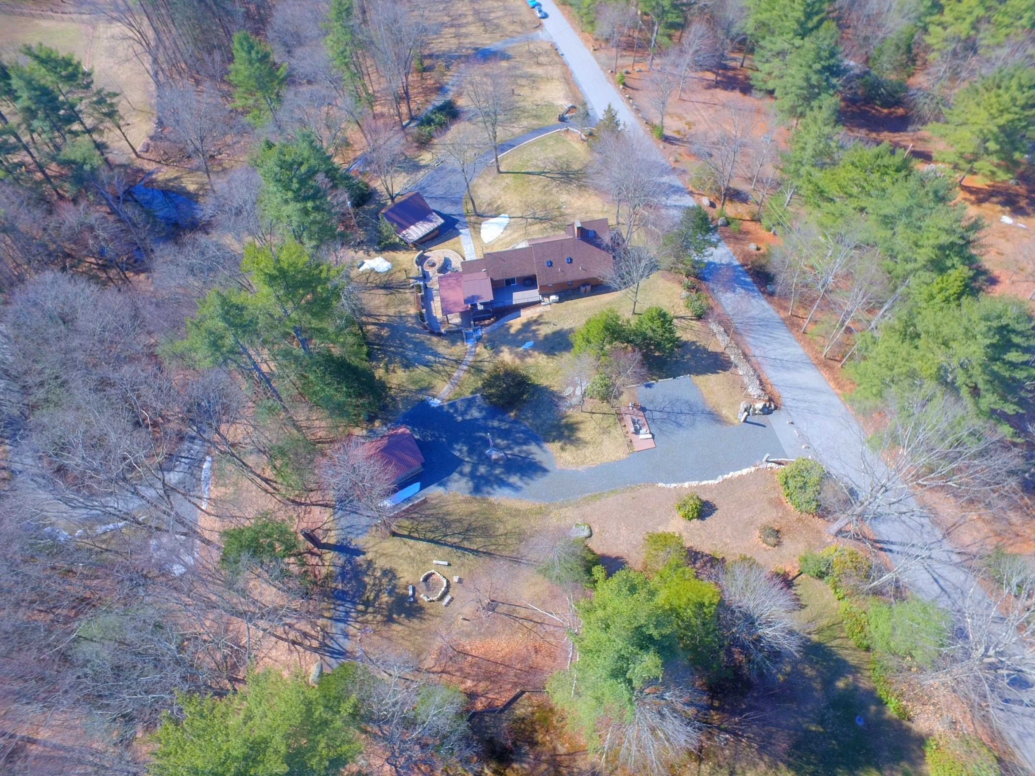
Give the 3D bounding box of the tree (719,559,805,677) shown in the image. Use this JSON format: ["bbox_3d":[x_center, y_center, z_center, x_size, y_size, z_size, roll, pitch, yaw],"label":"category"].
[{"bbox_3d":[20.100,19.100,49.500,7.600,7.000,7.600,-5,53,0],"label":"tree"}]

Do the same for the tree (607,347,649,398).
[{"bbox_3d":[13.337,-1.357,73.192,5.300,8.200,5.300,-8,56,0],"label":"tree"}]

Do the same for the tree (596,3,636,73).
[{"bbox_3d":[18.525,-64.025,109.872,7.200,12.000,7.200,-6,55,0],"label":"tree"}]

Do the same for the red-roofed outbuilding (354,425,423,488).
[{"bbox_3d":[-14.078,7.848,66.985,5.800,4.600,5.600,-27,58,-14],"label":"red-roofed outbuilding"}]

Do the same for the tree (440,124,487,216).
[{"bbox_3d":[-7.896,-32.395,91.415,7.600,15.500,7.600,-8,56,0],"label":"tree"}]

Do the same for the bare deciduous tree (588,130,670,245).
[{"bbox_3d":[15.488,-26.009,80.792,9.800,17.000,9.800,-6,55,0],"label":"bare deciduous tree"}]

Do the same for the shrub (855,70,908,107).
[{"bbox_3d":[63.822,-52.282,104.853,8.000,4.800,8.000,-8,56,0],"label":"shrub"}]

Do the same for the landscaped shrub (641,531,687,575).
[{"bbox_3d":[13.800,15.600,56.300,3.900,3.200,3.900,-5,53,0],"label":"landscaped shrub"}]

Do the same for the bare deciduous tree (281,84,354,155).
[{"bbox_3d":[-37.100,-49.600,112.800,13.000,13.000,13.000,-5,53,0],"label":"bare deciduous tree"}]

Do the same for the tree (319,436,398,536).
[{"bbox_3d":[-13.995,10.886,57.032,7.000,17.500,7.000,-6,55,0],"label":"tree"}]

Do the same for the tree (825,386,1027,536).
[{"bbox_3d":[32.200,7.600,52.300,13.500,16.000,13.500,-5,53,0],"label":"tree"}]

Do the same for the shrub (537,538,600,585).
[{"bbox_3d":[5.046,17.034,59.337,6.000,4.600,6.000,-6,55,0],"label":"shrub"}]

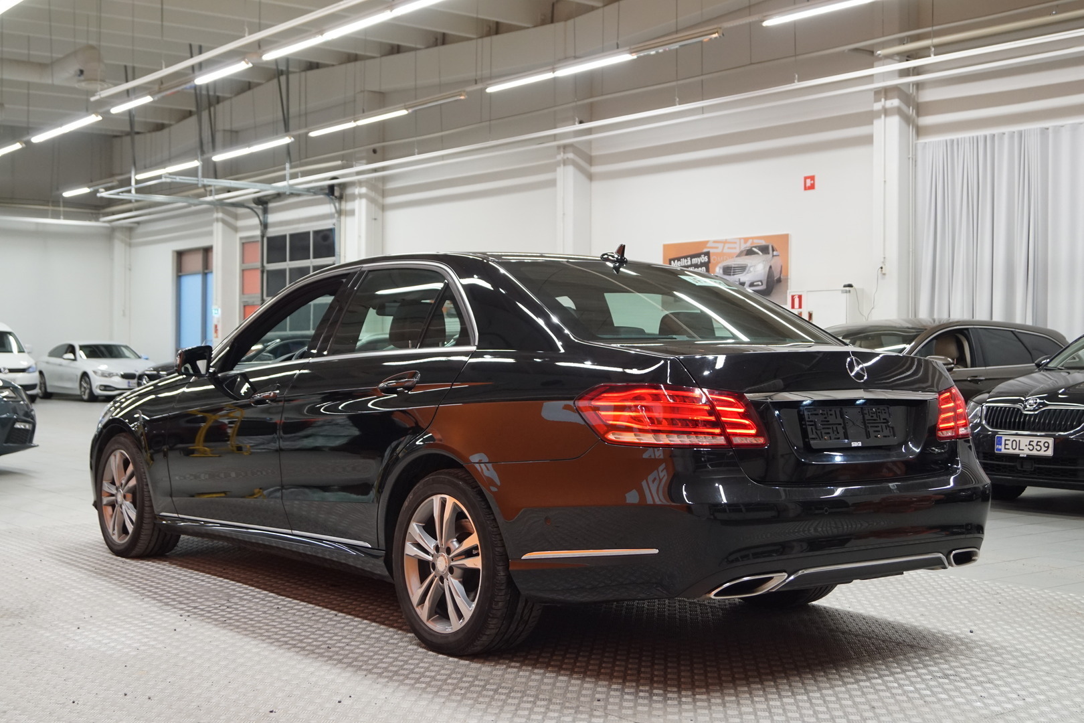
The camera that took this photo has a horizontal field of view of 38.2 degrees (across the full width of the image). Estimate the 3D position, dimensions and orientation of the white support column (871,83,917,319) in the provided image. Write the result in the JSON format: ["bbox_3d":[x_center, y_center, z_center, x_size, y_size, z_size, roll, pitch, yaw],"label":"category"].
[{"bbox_3d":[3.873,-1.107,17.137,0.340,4.150,0.360,0,0,-35],"label":"white support column"}]

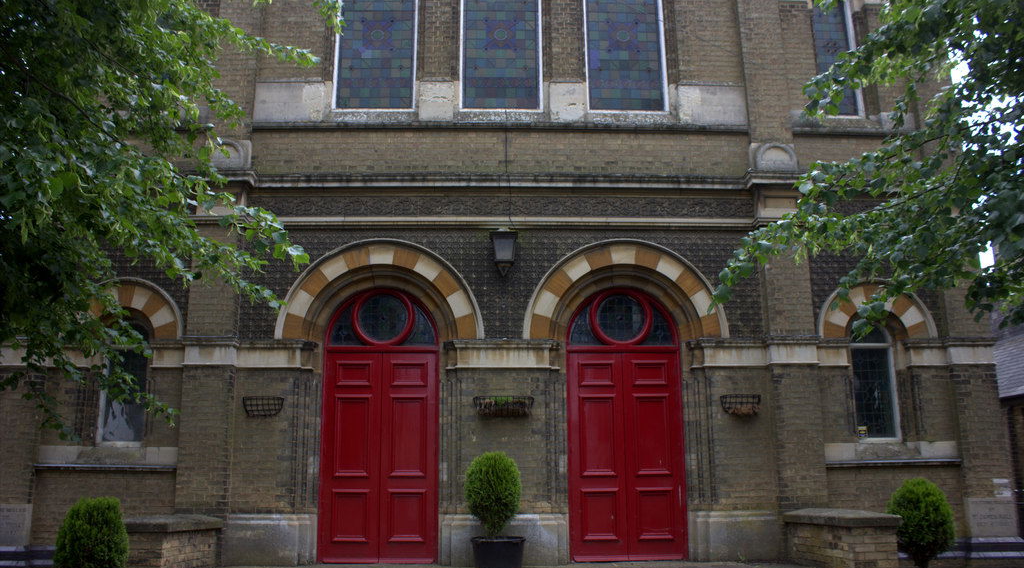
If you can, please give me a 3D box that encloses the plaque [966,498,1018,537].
[{"bbox_3d":[5.793,2.822,9.621,0.596,0.446,0.060,0,-12,-2],"label":"plaque"}]

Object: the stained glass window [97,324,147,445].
[{"bbox_3d":[-4.861,1.225,10.074,0.576,1.559,0.150,0,-13,-2],"label":"stained glass window"}]

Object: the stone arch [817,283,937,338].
[{"bbox_3d":[4.668,0.370,10.347,1.532,0.759,0.280,0,-13,-2],"label":"stone arch"}]

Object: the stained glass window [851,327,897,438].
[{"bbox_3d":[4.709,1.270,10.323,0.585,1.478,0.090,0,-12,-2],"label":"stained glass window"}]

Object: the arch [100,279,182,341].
[{"bbox_3d":[-4.824,0.333,10.088,1.459,0.797,0.280,0,-13,-2],"label":"arch"}]

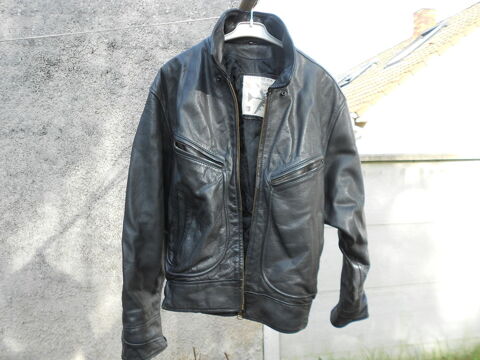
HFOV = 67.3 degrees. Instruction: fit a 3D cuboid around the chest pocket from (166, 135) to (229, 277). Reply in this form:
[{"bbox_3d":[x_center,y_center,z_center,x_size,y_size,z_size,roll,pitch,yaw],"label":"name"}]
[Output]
[{"bbox_3d":[-0.103,0.061,0.870,0.150,0.335,0.050,0,3,14],"label":"chest pocket"}]

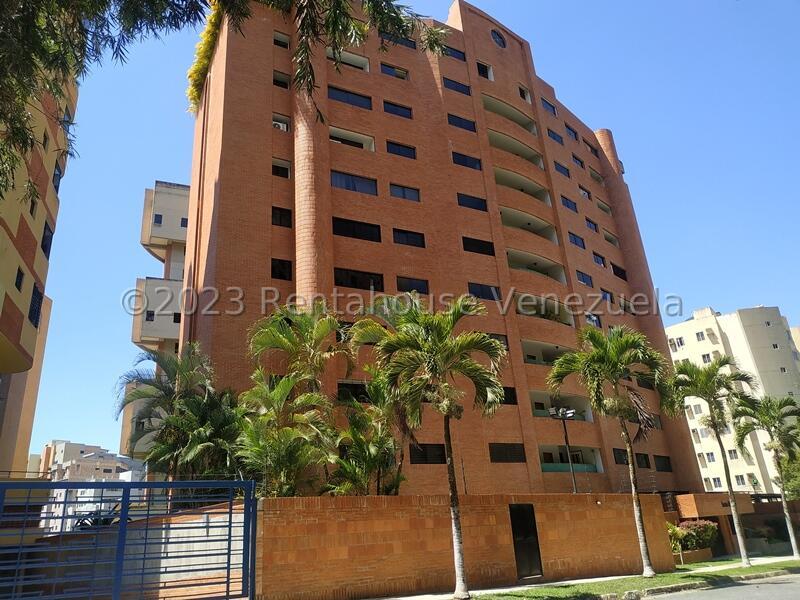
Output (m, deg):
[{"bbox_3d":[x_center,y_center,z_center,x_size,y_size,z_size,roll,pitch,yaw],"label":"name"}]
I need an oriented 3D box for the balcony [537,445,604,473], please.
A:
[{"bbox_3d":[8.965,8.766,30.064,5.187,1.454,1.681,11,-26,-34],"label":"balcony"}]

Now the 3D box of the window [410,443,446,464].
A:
[{"bbox_3d":[1.251,7.014,25.146,1.826,0.814,0.200,7,-24,-26],"label":"window"}]

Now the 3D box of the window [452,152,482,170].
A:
[{"bbox_3d":[4.025,-8.208,32.944,2.086,0.821,0.150,7,-24,-27],"label":"window"}]

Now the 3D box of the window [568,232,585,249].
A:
[{"bbox_3d":[11.902,-3.973,37.210,1.887,0.701,0.150,15,-28,-40],"label":"window"}]

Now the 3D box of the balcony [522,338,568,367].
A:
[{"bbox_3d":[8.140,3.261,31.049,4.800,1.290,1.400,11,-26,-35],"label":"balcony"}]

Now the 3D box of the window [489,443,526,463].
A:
[{"bbox_3d":[5.390,7.708,27.873,2.163,0.920,0.150,8,-24,-28],"label":"window"}]

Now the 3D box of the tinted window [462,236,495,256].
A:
[{"bbox_3d":[4.567,-3.044,32.066,2.163,0.829,0.150,8,-24,-28],"label":"tinted window"}]

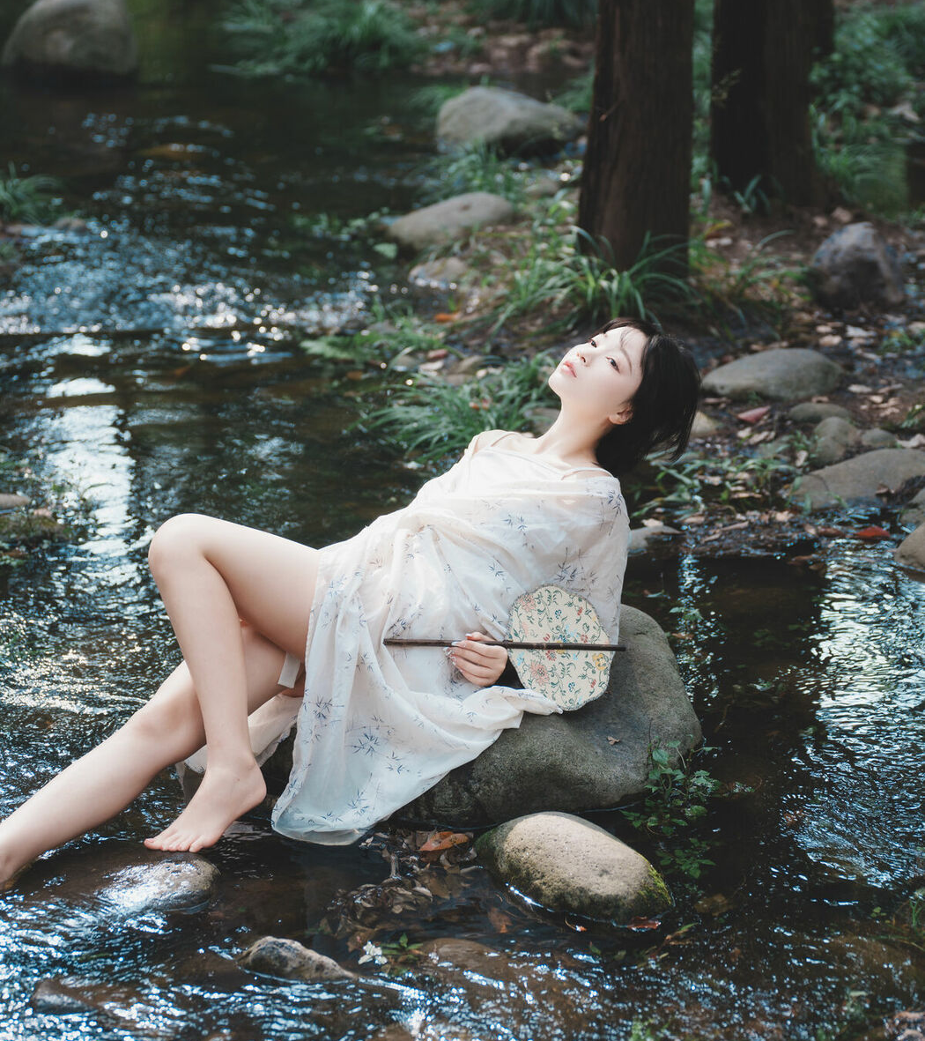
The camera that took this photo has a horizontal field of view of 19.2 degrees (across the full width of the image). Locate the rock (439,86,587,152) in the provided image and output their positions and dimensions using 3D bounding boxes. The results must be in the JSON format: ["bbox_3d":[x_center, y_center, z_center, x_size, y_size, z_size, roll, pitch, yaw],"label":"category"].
[{"bbox_3d":[0.161,-1.353,9.241,0.501,0.227,0.351,3,19,9],"label":"rock"}]

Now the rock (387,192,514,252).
[{"bbox_3d":[-0.034,-0.873,8.008,0.380,0.167,0.274,-5,19,-14],"label":"rock"}]

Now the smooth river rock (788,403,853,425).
[{"bbox_3d":[0.814,-0.243,6.220,0.145,0.055,0.110,0,19,0],"label":"smooth river rock"}]

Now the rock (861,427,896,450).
[{"bbox_3d":[0.928,-0.184,6.100,0.083,0.050,0.070,0,19,0],"label":"rock"}]

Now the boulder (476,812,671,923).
[{"bbox_3d":[0.167,0.523,4.138,0.309,0.147,0.210,8,20,24],"label":"boulder"}]

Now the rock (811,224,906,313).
[{"bbox_3d":[0.982,-0.632,6.808,0.235,0.221,0.212,0,19,0],"label":"rock"}]

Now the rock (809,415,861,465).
[{"bbox_3d":[0.821,-0.175,6.020,0.113,0.100,0.115,0,19,0],"label":"rock"}]

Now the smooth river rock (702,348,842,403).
[{"bbox_3d":[0.718,-0.337,6.348,0.323,0.115,0.242,0,19,0],"label":"smooth river rock"}]

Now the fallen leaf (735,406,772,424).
[{"bbox_3d":[0.665,-0.240,6.250,0.083,0.030,0.065,0,19,0],"label":"fallen leaf"}]

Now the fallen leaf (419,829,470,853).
[{"bbox_3d":[-0.028,0.499,4.261,0.085,0.022,0.050,-8,20,-24],"label":"fallen leaf"}]

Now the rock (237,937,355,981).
[{"bbox_3d":[-0.243,0.641,3.990,0.165,0.068,0.100,6,20,16],"label":"rock"}]

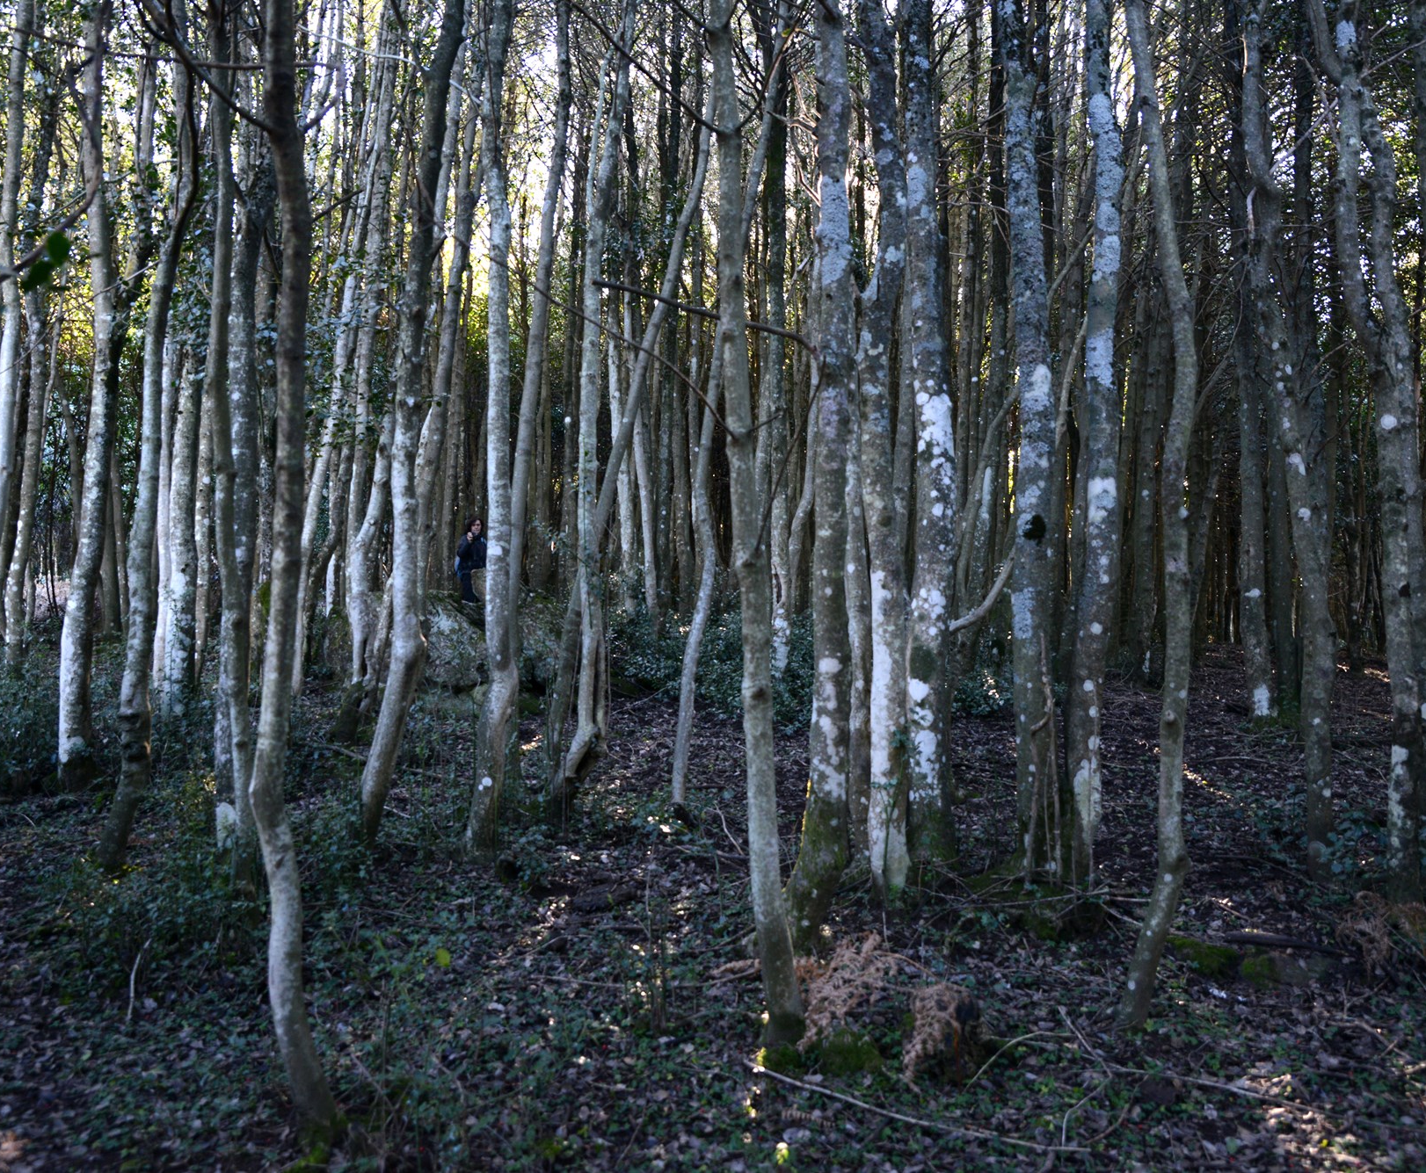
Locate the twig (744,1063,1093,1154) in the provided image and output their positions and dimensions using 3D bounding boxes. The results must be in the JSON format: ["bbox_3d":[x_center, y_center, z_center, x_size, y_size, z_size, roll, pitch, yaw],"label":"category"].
[{"bbox_3d":[0.619,1.610,3.630,1.150,0.060,0.100,-2,-3,34],"label":"twig"}]

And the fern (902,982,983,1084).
[{"bbox_3d":[0.773,1.507,3.950,0.270,0.320,0.260,0,-2,0],"label":"fern"}]

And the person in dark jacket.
[{"bbox_3d":[-3.701,-0.230,18.000,0.500,1.620,0.360,1,-2,-18],"label":"person in dark jacket"}]

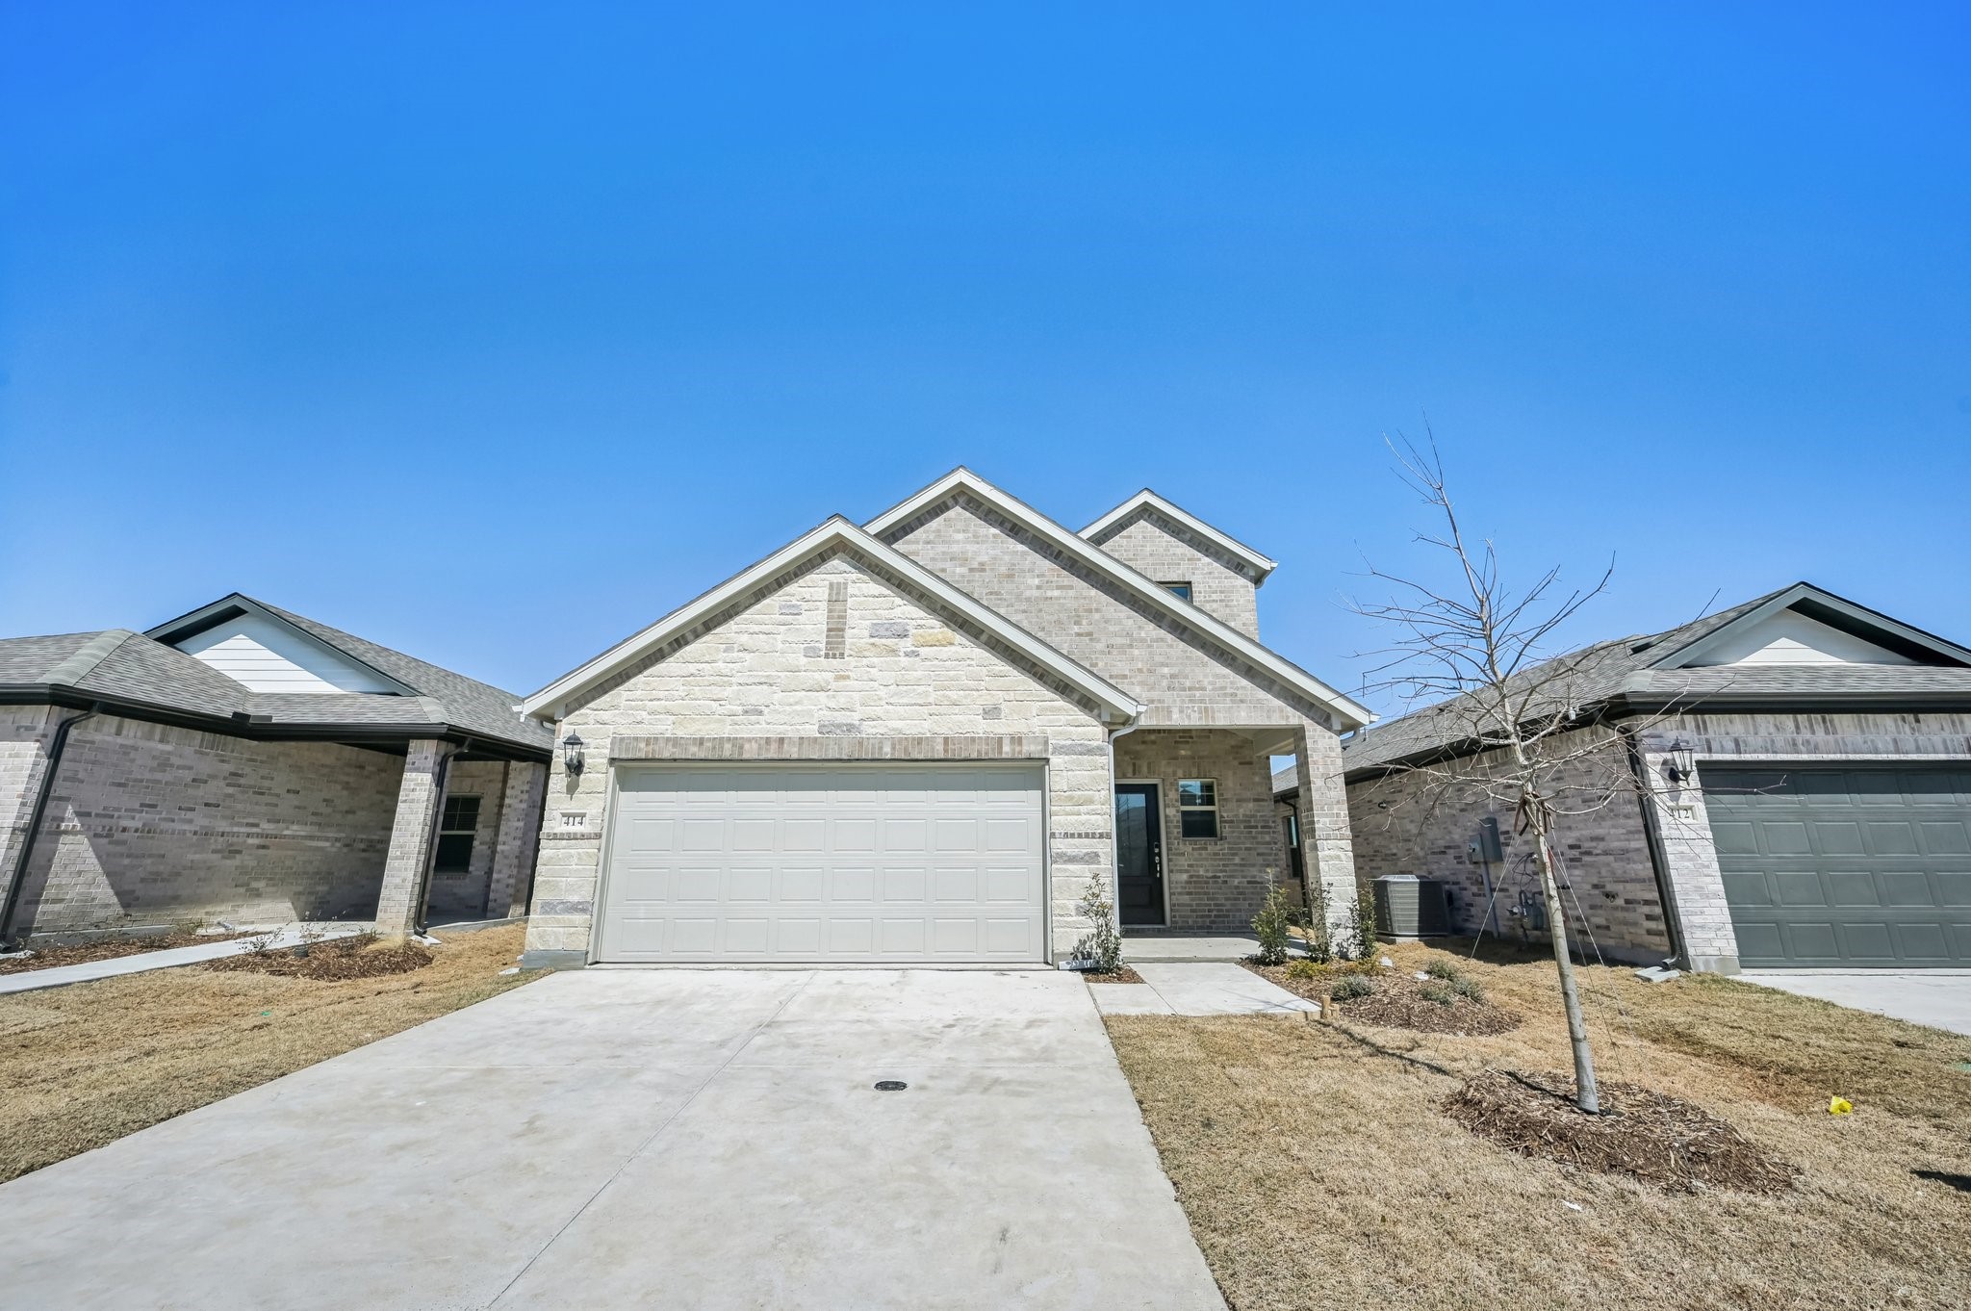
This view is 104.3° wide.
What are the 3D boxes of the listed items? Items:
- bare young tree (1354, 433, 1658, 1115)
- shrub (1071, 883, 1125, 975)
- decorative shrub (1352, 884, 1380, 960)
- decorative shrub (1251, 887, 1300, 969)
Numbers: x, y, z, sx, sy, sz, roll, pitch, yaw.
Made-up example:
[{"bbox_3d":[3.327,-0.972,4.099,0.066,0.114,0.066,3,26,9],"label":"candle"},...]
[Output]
[{"bbox_3d":[3.384,0.474,4.786,2.155,4.264,2.000,0,-15,0],"label":"bare young tree"},{"bbox_3d":[1.159,2.805,7.897,0.556,0.901,0.520,0,-15,0],"label":"shrub"},{"bbox_3d":[4.213,2.922,8.486,0.380,0.825,0.380,0,-15,0],"label":"decorative shrub"},{"bbox_3d":[3.159,2.903,8.336,0.536,0.905,0.520,0,-15,0],"label":"decorative shrub"}]

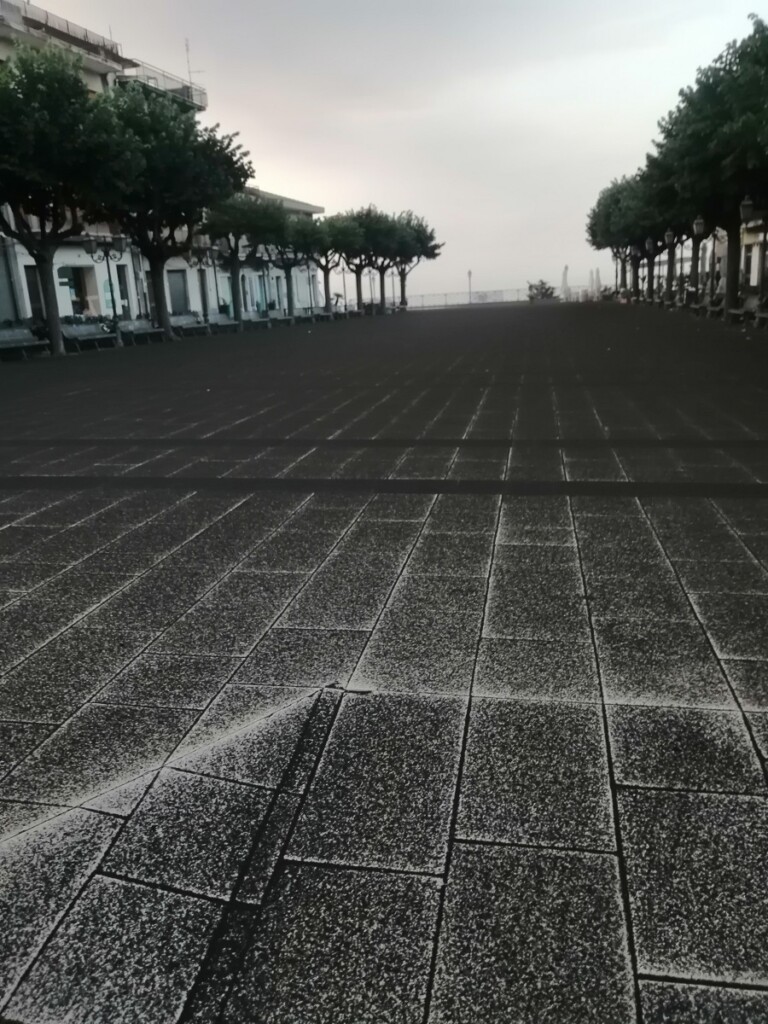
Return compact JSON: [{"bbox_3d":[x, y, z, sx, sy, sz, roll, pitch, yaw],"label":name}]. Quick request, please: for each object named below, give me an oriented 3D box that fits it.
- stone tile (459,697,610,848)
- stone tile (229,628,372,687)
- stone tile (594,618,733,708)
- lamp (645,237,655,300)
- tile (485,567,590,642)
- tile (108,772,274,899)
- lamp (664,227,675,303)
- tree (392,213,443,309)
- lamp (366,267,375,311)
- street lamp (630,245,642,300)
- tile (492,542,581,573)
[{"bbox_3d":[0.427,0.728,2.168,0.407,0.040,0.590,0,22,11],"label":"stone tile"},{"bbox_3d":[-0.292,0.547,2.829,0.413,0.040,0.455,0,16,11],"label":"stone tile"},{"bbox_3d":[0.933,0.521,2.635,0.389,0.050,0.645,0,16,11],"label":"stone tile"},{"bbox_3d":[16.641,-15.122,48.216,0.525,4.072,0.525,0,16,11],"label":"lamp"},{"bbox_3d":[0.629,0.385,3.185,0.401,0.050,0.779,0,16,11],"label":"tile"},{"bbox_3d":[-0.493,0.839,2.005,0.344,0.040,0.368,5,23,8],"label":"tile"},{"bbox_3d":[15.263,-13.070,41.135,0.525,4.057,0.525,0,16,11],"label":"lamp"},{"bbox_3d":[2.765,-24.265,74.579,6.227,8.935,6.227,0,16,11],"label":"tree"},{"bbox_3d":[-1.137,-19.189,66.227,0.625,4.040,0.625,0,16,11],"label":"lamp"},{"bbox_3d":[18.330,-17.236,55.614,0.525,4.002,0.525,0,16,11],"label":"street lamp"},{"bbox_3d":[0.732,0.234,3.715,0.401,0.050,0.328,0,16,11],"label":"tile"}]

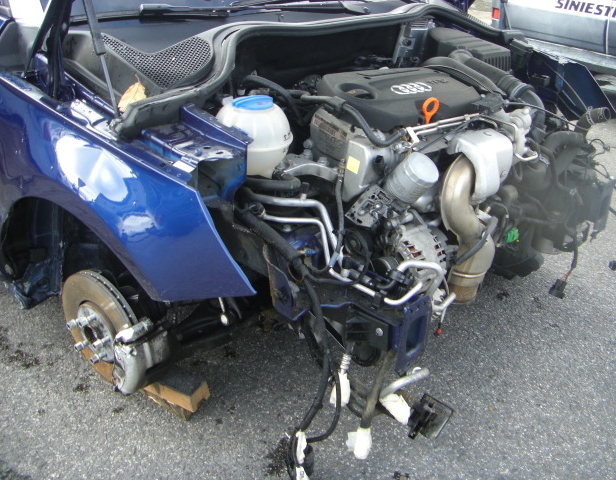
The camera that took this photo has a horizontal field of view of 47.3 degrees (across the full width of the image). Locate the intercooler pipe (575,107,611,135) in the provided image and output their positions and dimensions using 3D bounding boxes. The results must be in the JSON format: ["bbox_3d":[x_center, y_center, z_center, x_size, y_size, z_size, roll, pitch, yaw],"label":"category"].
[{"bbox_3d":[0.721,-0.300,1.780,0.075,0.065,0.050,24,34,35],"label":"intercooler pipe"}]

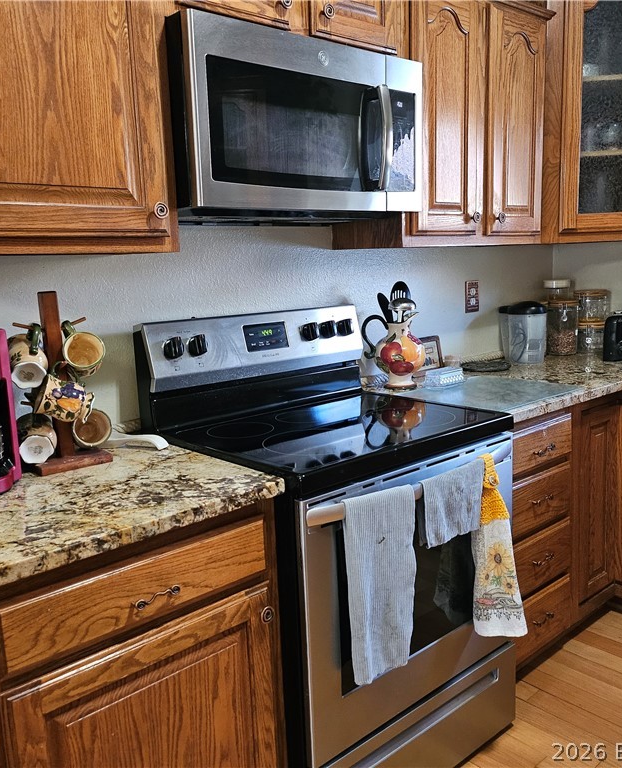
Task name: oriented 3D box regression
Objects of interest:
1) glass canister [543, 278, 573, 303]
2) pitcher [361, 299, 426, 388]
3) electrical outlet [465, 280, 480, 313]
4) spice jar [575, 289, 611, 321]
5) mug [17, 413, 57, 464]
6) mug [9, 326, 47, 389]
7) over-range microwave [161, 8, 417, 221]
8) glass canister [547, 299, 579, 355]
[{"bbox_3d":[1.090,-0.410,3.141,0.112,0.099,0.112,-2,9,0],"label":"glass canister"},{"bbox_3d":[0.283,-0.128,2.433,0.217,0.278,0.175,-1,9,7],"label":"pitcher"},{"bbox_3d":[0.657,-0.353,2.874,0.085,0.126,0.008,-10,12,-41],"label":"electrical outlet"},{"bbox_3d":[1.210,-0.337,3.044,0.138,0.135,0.138,1,10,21],"label":"spice jar"},{"bbox_3d":[-0.621,0.109,1.617,0.084,0.114,0.088,2,42,-38],"label":"mug"},{"bbox_3d":[-0.631,-0.064,1.588,0.084,0.114,0.088,2,42,-38],"label":"mug"},{"bbox_3d":[-0.093,-0.641,1.887,0.757,0.418,0.416,-10,12,-41],"label":"over-range microwave"},{"bbox_3d":[1.103,-0.249,3.101,0.127,0.235,0.127,1,10,20],"label":"glass canister"}]

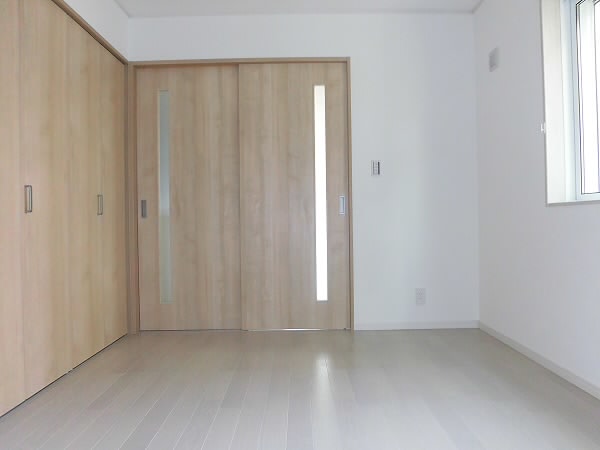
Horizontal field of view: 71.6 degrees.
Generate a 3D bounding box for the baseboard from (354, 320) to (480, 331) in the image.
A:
[{"bbox_3d":[0.884,0.756,3.139,0.949,0.066,0.013,-1,0,0],"label":"baseboard"}]

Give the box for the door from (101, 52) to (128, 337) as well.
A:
[{"bbox_3d":[-1.297,-0.186,2.892,0.035,1.990,0.385,-1,0,0],"label":"door"}]

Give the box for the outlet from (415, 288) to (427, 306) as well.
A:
[{"bbox_3d":[0.915,0.544,3.139,0.074,0.125,0.011,-1,0,0],"label":"outlet"}]

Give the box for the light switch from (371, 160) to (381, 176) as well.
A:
[{"bbox_3d":[0.579,-0.429,3.147,0.071,0.120,0.011,-1,0,0],"label":"light switch"}]

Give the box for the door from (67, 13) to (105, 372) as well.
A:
[{"bbox_3d":[-1.297,-0.190,2.505,0.035,1.990,0.390,-1,0,0],"label":"door"}]

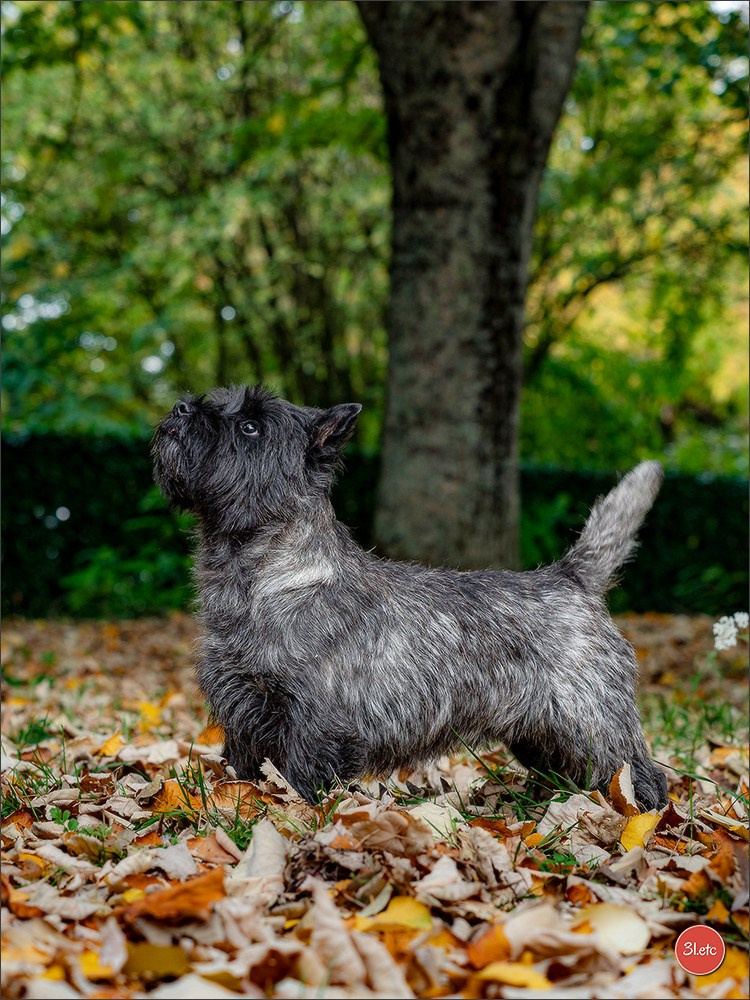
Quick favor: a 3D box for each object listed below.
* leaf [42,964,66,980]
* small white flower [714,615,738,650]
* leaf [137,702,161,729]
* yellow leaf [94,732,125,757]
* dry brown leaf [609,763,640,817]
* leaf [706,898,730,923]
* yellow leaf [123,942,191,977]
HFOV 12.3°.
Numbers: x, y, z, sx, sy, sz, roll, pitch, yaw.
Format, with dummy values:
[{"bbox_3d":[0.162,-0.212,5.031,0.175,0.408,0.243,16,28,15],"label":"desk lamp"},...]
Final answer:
[{"bbox_3d":[-0.218,0.322,2.360,0.021,0.012,0.022,0,0,0],"label":"leaf"},{"bbox_3d":[0.389,0.147,3.850,0.029,0.040,0.027,0,0,0],"label":"small white flower"},{"bbox_3d":[-0.308,0.292,4.720,0.033,0.034,0.032,0,0,0],"label":"leaf"},{"bbox_3d":[-0.322,0.296,4.200,0.036,0.028,0.030,0,0,0],"label":"yellow leaf"},{"bbox_3d":[0.244,0.283,3.390,0.031,0.053,0.022,0,0,0],"label":"dry brown leaf"},{"bbox_3d":[0.265,0.316,2.670,0.020,0.018,0.020,0,0,0],"label":"leaf"},{"bbox_3d":[-0.145,0.305,2.294,0.050,0.023,0.042,0,-1,0],"label":"yellow leaf"}]

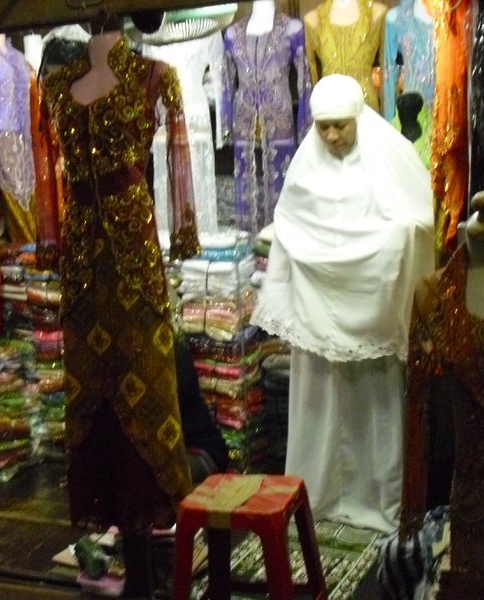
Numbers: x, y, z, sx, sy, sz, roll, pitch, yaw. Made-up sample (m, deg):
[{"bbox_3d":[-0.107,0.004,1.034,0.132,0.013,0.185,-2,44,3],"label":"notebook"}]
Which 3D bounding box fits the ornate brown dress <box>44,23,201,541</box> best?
[{"bbox_3d":[-0.338,-0.045,2.420,0.430,1.340,0.290,1,5,17],"label":"ornate brown dress"}]

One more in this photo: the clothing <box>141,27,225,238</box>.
[{"bbox_3d":[-0.293,-0.819,4.400,0.420,1.050,0.260,0,5,16],"label":"clothing"}]

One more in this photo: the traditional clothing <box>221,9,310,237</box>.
[{"bbox_3d":[0.119,-0.845,4.250,0.430,1.050,0.250,0,5,15],"label":"traditional clothing"}]

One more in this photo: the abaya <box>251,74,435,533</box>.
[{"bbox_3d":[0.344,0.018,2.950,0.580,1.490,0.420,1,5,18],"label":"abaya"}]

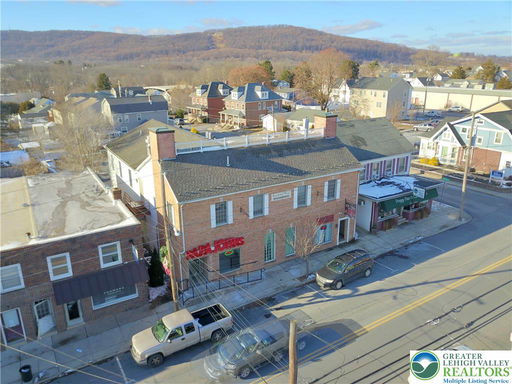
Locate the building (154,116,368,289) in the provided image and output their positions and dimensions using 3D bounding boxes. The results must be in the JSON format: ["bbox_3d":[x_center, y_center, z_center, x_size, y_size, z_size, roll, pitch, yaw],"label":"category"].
[{"bbox_3d":[-0.373,-0.720,32.803,16.900,10.850,9.800,-11,21,-29],"label":"building"}]

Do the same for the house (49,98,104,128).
[{"bbox_3d":[-49.021,-22.298,105.918,11.000,8.000,13.000,-11,21,-29],"label":"house"}]

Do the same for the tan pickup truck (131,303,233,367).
[{"bbox_3d":[-4.167,7.941,22.111,5.650,1.820,1.980,-11,21,-30],"label":"tan pickup truck"}]

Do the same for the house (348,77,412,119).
[{"bbox_3d":[39.883,-30.654,124.433,11.100,11.400,16.300,-11,20,-30],"label":"house"}]

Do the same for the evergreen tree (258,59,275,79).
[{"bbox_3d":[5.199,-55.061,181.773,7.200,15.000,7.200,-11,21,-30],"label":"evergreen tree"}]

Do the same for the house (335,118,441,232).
[{"bbox_3d":[11.303,-2.698,39.775,10.200,8.700,11.800,-11,20,-30],"label":"house"}]

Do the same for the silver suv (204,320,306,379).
[{"bbox_3d":[0.073,7.555,19.347,4.700,1.720,1.870,-11,20,-30],"label":"silver suv"}]

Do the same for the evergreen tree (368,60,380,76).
[{"bbox_3d":[64.900,-65.722,210.639,7.400,13.600,7.400,-11,21,-29],"label":"evergreen tree"}]

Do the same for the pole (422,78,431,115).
[{"bbox_3d":[49.744,-27.953,112.340,1.200,11.400,0.600,-11,21,-30],"label":"pole"}]

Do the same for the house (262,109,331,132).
[{"bbox_3d":[10.636,-17.836,95.956,16.100,4.600,11.000,-11,20,-30],"label":"house"}]

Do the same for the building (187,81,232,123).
[{"bbox_3d":[-13.239,-28.469,121.158,13.800,11.100,11.400,-11,21,-29],"label":"building"}]

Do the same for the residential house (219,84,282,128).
[{"bbox_3d":[-1.606,-24.388,106.423,14.000,10.950,12.000,-11,21,-29],"label":"residential house"}]

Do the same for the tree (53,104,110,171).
[{"bbox_3d":[-24.177,-7.551,53.287,7.900,9.600,7.900,-11,21,-30],"label":"tree"}]

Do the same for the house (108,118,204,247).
[{"bbox_3d":[-8.561,-2.304,40.581,11.100,9.250,13.000,-11,21,-29],"label":"house"}]

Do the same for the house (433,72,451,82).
[{"bbox_3d":[138.510,-85.122,287.175,11.000,8.500,8.500,-11,21,-30],"label":"house"}]

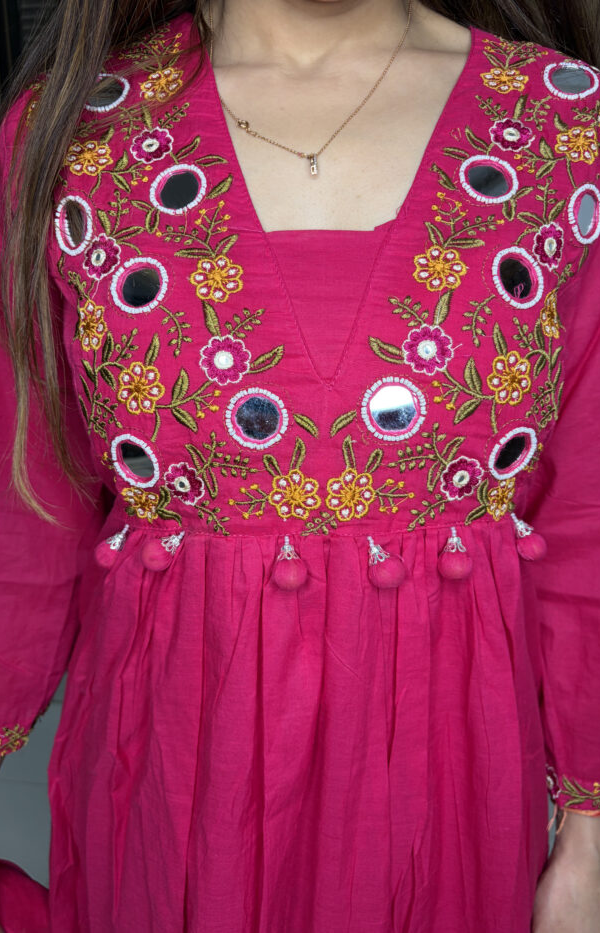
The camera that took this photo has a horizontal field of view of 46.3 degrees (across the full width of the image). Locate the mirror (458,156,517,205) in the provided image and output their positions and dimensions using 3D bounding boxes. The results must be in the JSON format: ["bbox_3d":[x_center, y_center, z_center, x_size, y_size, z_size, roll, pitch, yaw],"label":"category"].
[{"bbox_3d":[0.118,-0.180,0.439,0.037,0.037,0.005,0,-20,-6],"label":"mirror"}]

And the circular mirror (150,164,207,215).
[{"bbox_3d":[-0.077,-0.176,0.446,0.037,0.037,0.005,7,-16,13],"label":"circular mirror"}]

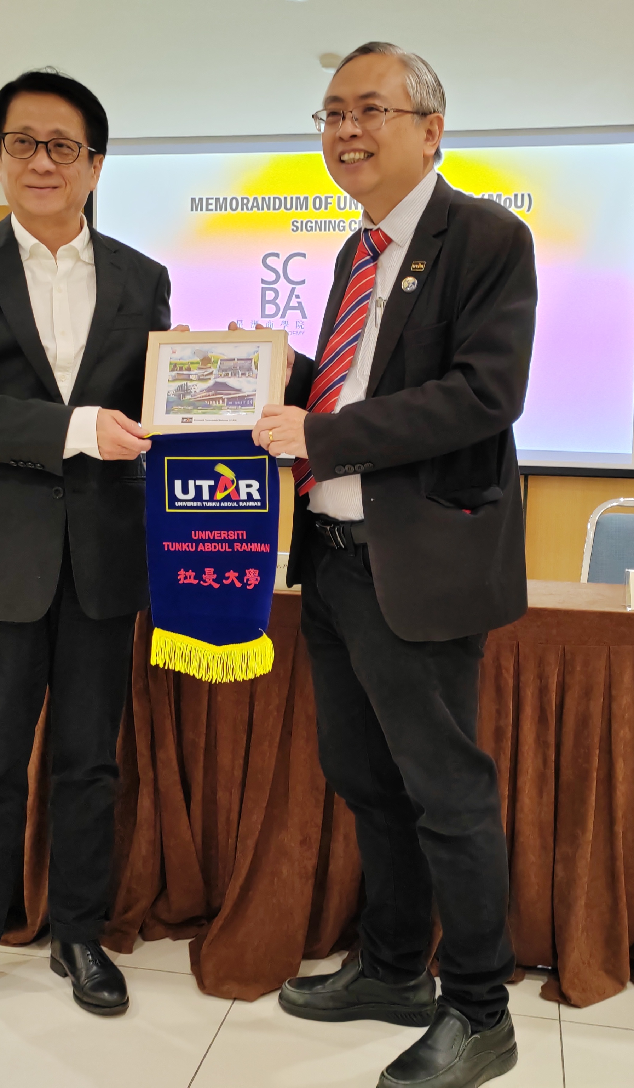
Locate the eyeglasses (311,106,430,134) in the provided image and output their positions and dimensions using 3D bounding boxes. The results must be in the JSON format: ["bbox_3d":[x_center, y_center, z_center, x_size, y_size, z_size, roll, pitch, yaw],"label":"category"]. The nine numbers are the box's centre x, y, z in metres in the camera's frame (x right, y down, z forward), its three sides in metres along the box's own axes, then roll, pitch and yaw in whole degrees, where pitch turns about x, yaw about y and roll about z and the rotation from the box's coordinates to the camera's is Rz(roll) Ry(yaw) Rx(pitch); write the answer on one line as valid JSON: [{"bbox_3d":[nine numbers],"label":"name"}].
[{"bbox_3d":[0.090,-0.678,1.836,0.140,0.040,0.140,11,15,37],"label":"eyeglasses"}]

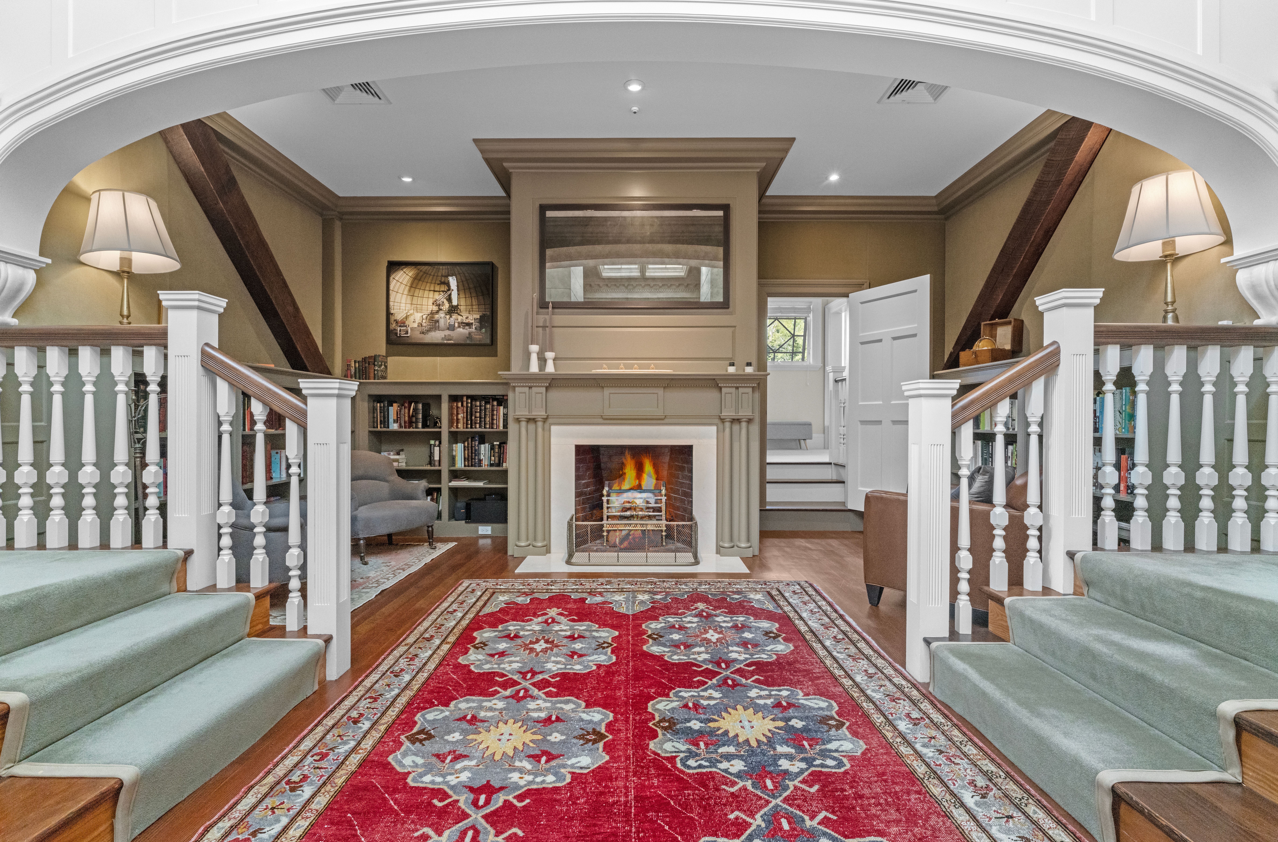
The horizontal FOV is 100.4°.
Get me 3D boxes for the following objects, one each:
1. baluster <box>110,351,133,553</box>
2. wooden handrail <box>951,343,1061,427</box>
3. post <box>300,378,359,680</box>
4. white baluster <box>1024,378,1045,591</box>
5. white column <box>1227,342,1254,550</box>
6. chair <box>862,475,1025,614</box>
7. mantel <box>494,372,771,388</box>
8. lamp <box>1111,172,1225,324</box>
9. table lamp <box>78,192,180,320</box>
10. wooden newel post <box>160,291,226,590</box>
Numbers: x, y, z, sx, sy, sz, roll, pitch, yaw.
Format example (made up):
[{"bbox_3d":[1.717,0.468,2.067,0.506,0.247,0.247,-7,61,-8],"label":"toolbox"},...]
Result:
[{"bbox_3d":[-2.129,0.108,2.190,0.043,0.820,0.043,0,0,-1],"label":"baluster"},{"bbox_3d":[1.482,-0.137,2.193,0.570,0.088,0.067,-31,0,0],"label":"wooden handrail"},{"bbox_3d":[-1.277,0.440,2.210,0.155,1.214,0.155,0,0,-1],"label":"post"},{"bbox_3d":[1.611,0.254,2.172,0.043,0.865,0.043,0,0,-1],"label":"white baluster"},{"bbox_3d":[2.473,0.114,2.190,0.046,0.840,0.046,0,0,0],"label":"white column"},{"bbox_3d":[1.845,0.620,2.920,0.780,0.830,0.860,0,0,-37],"label":"chair"},{"bbox_3d":[-0.040,-0.305,4.090,2.020,0.115,0.230,0,0,0],"label":"mantel"},{"bbox_3d":[2.490,-0.735,2.500,0.385,0.770,0.385,0,0,0],"label":"lamp"},{"bbox_3d":[-2.650,-0.753,2.766,0.390,0.790,0.390,0,0,-1],"label":"table lamp"},{"bbox_3d":[-1.869,0.083,2.240,0.162,1.220,0.160,0,0,0],"label":"wooden newel post"}]

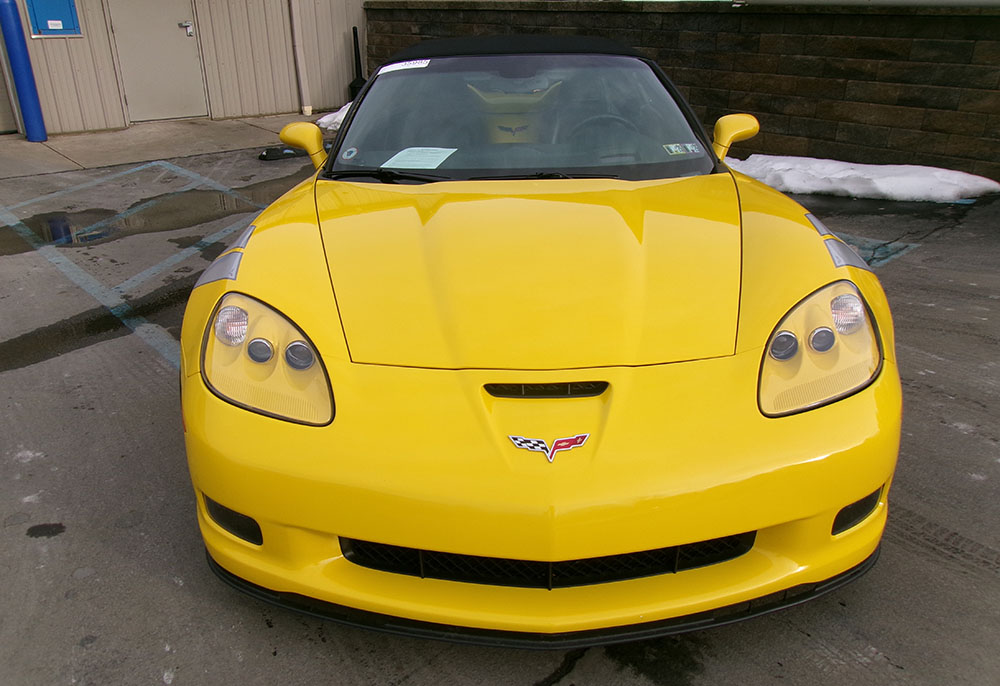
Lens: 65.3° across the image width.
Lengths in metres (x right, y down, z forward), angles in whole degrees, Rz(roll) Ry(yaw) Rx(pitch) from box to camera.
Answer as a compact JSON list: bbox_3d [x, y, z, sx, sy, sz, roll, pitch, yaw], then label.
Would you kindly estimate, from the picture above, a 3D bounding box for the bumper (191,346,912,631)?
[{"bbox_3d":[0.108,0.323,1.835,1.860,0.600,0.560,-1,24,0],"label":"bumper"}]

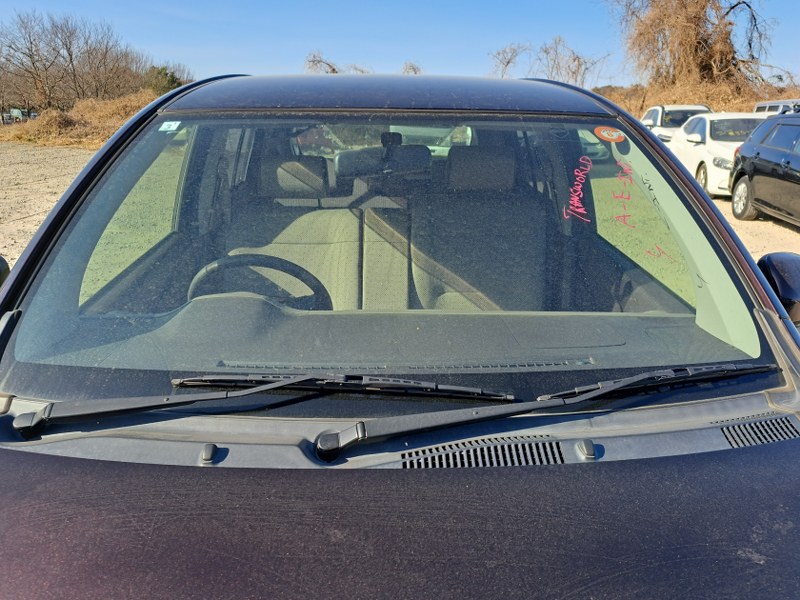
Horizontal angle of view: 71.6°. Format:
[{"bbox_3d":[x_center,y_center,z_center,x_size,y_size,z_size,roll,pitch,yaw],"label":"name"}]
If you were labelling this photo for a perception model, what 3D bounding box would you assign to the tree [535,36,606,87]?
[{"bbox_3d":[7.176,-8.934,23.344,3.300,4.000,3.000,1,19,0],"label":"tree"}]

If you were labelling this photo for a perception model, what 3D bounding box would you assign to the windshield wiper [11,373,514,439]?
[{"bbox_3d":[-0.202,0.157,0.834,0.755,0.075,0.090,0,19,-1],"label":"windshield wiper"}]

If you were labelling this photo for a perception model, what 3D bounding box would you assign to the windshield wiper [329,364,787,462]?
[{"bbox_3d":[0.250,0.162,0.837,0.752,0.075,0.080,-3,19,-11],"label":"windshield wiper"}]

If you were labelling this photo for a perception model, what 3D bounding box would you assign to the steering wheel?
[{"bbox_3d":[-0.357,0.046,1.429,0.370,0.370,0.110,1,40,0],"label":"steering wheel"}]

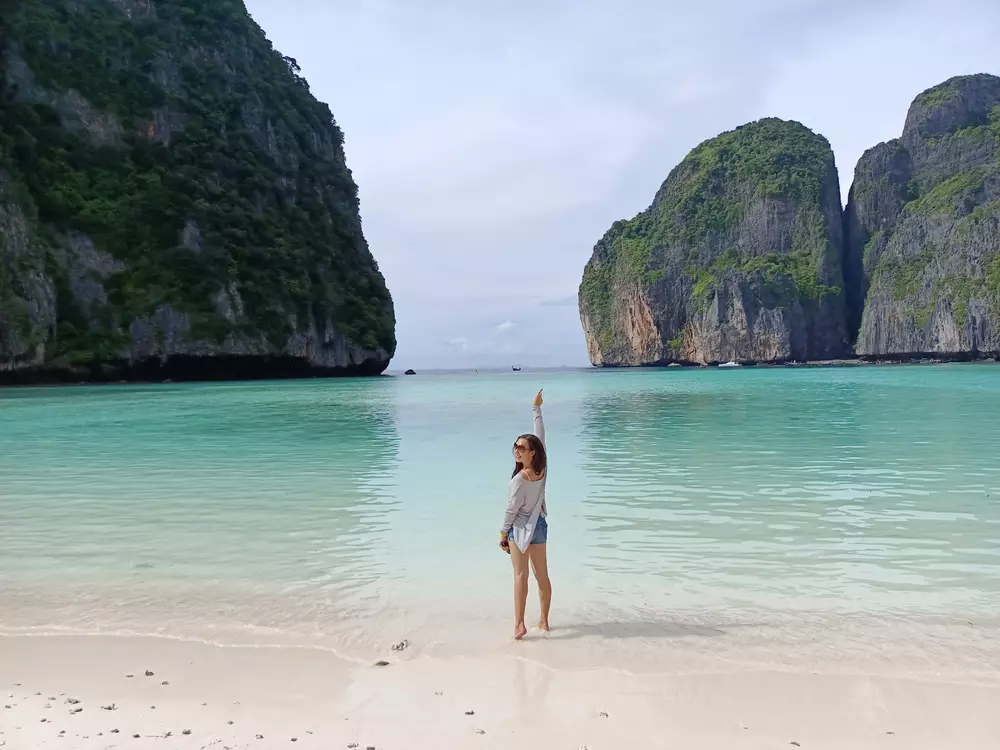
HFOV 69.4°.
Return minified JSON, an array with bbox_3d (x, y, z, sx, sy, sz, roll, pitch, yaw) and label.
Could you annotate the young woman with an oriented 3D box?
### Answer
[{"bbox_3d":[0.206,1.130,5.950,0.440,2.020,0.350,-1,1,-36],"label":"young woman"}]

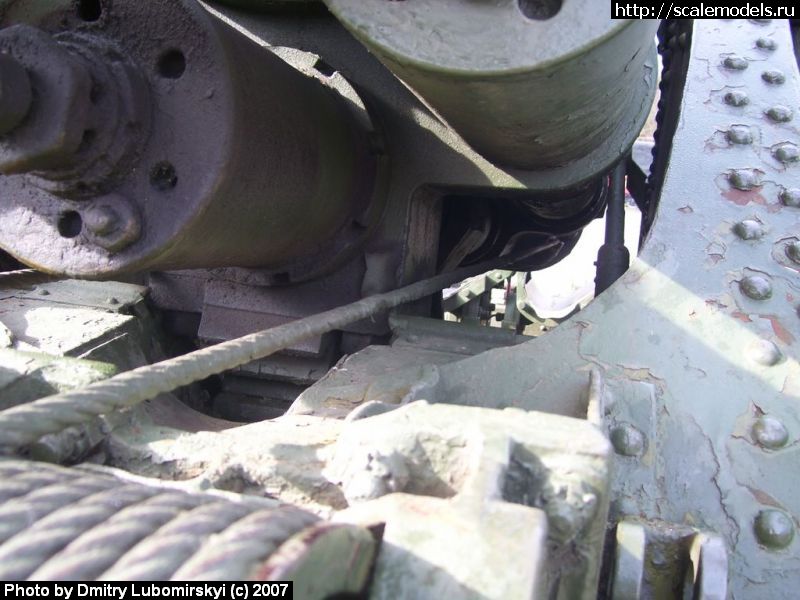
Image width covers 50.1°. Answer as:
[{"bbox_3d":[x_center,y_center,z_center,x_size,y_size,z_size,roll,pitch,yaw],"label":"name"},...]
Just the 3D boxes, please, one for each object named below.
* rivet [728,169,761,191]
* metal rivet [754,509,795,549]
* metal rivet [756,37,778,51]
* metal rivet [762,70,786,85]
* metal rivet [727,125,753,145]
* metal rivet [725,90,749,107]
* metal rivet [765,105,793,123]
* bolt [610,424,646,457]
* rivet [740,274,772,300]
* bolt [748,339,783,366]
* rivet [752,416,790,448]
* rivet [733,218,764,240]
[{"bbox_3d":[0.424,-0.150,1.049,0.034,0.014,0.034,3,43,16],"label":"rivet"},{"bbox_3d":[0.308,0.186,0.702,0.032,0.013,0.032,3,43,16],"label":"metal rivet"},{"bbox_3d":[0.552,-0.387,1.286,0.030,0.012,0.030,3,43,16],"label":"metal rivet"},{"bbox_3d":[0.531,-0.317,1.213,0.032,0.013,0.032,3,43,16],"label":"metal rivet"},{"bbox_3d":[0.446,-0.218,1.122,0.033,0.013,0.033,3,43,16],"label":"metal rivet"},{"bbox_3d":[0.469,-0.281,1.187,0.033,0.013,0.033,3,43,16],"label":"metal rivet"},{"bbox_3d":[0.509,-0.251,1.144,0.032,0.013,0.032,3,43,16],"label":"metal rivet"},{"bbox_3d":[0.208,0.125,0.777,0.033,0.013,0.033,3,43,16],"label":"bolt"},{"bbox_3d":[0.380,-0.015,0.909,0.033,0.013,0.033,3,43,16],"label":"rivet"},{"bbox_3d":[0.361,0.050,0.842,0.031,0.012,0.031,3,43,16],"label":"bolt"},{"bbox_3d":[0.335,0.118,0.771,0.032,0.013,0.032,3,43,16],"label":"rivet"},{"bbox_3d":[0.400,-0.083,0.981,0.033,0.013,0.033,3,43,16],"label":"rivet"}]

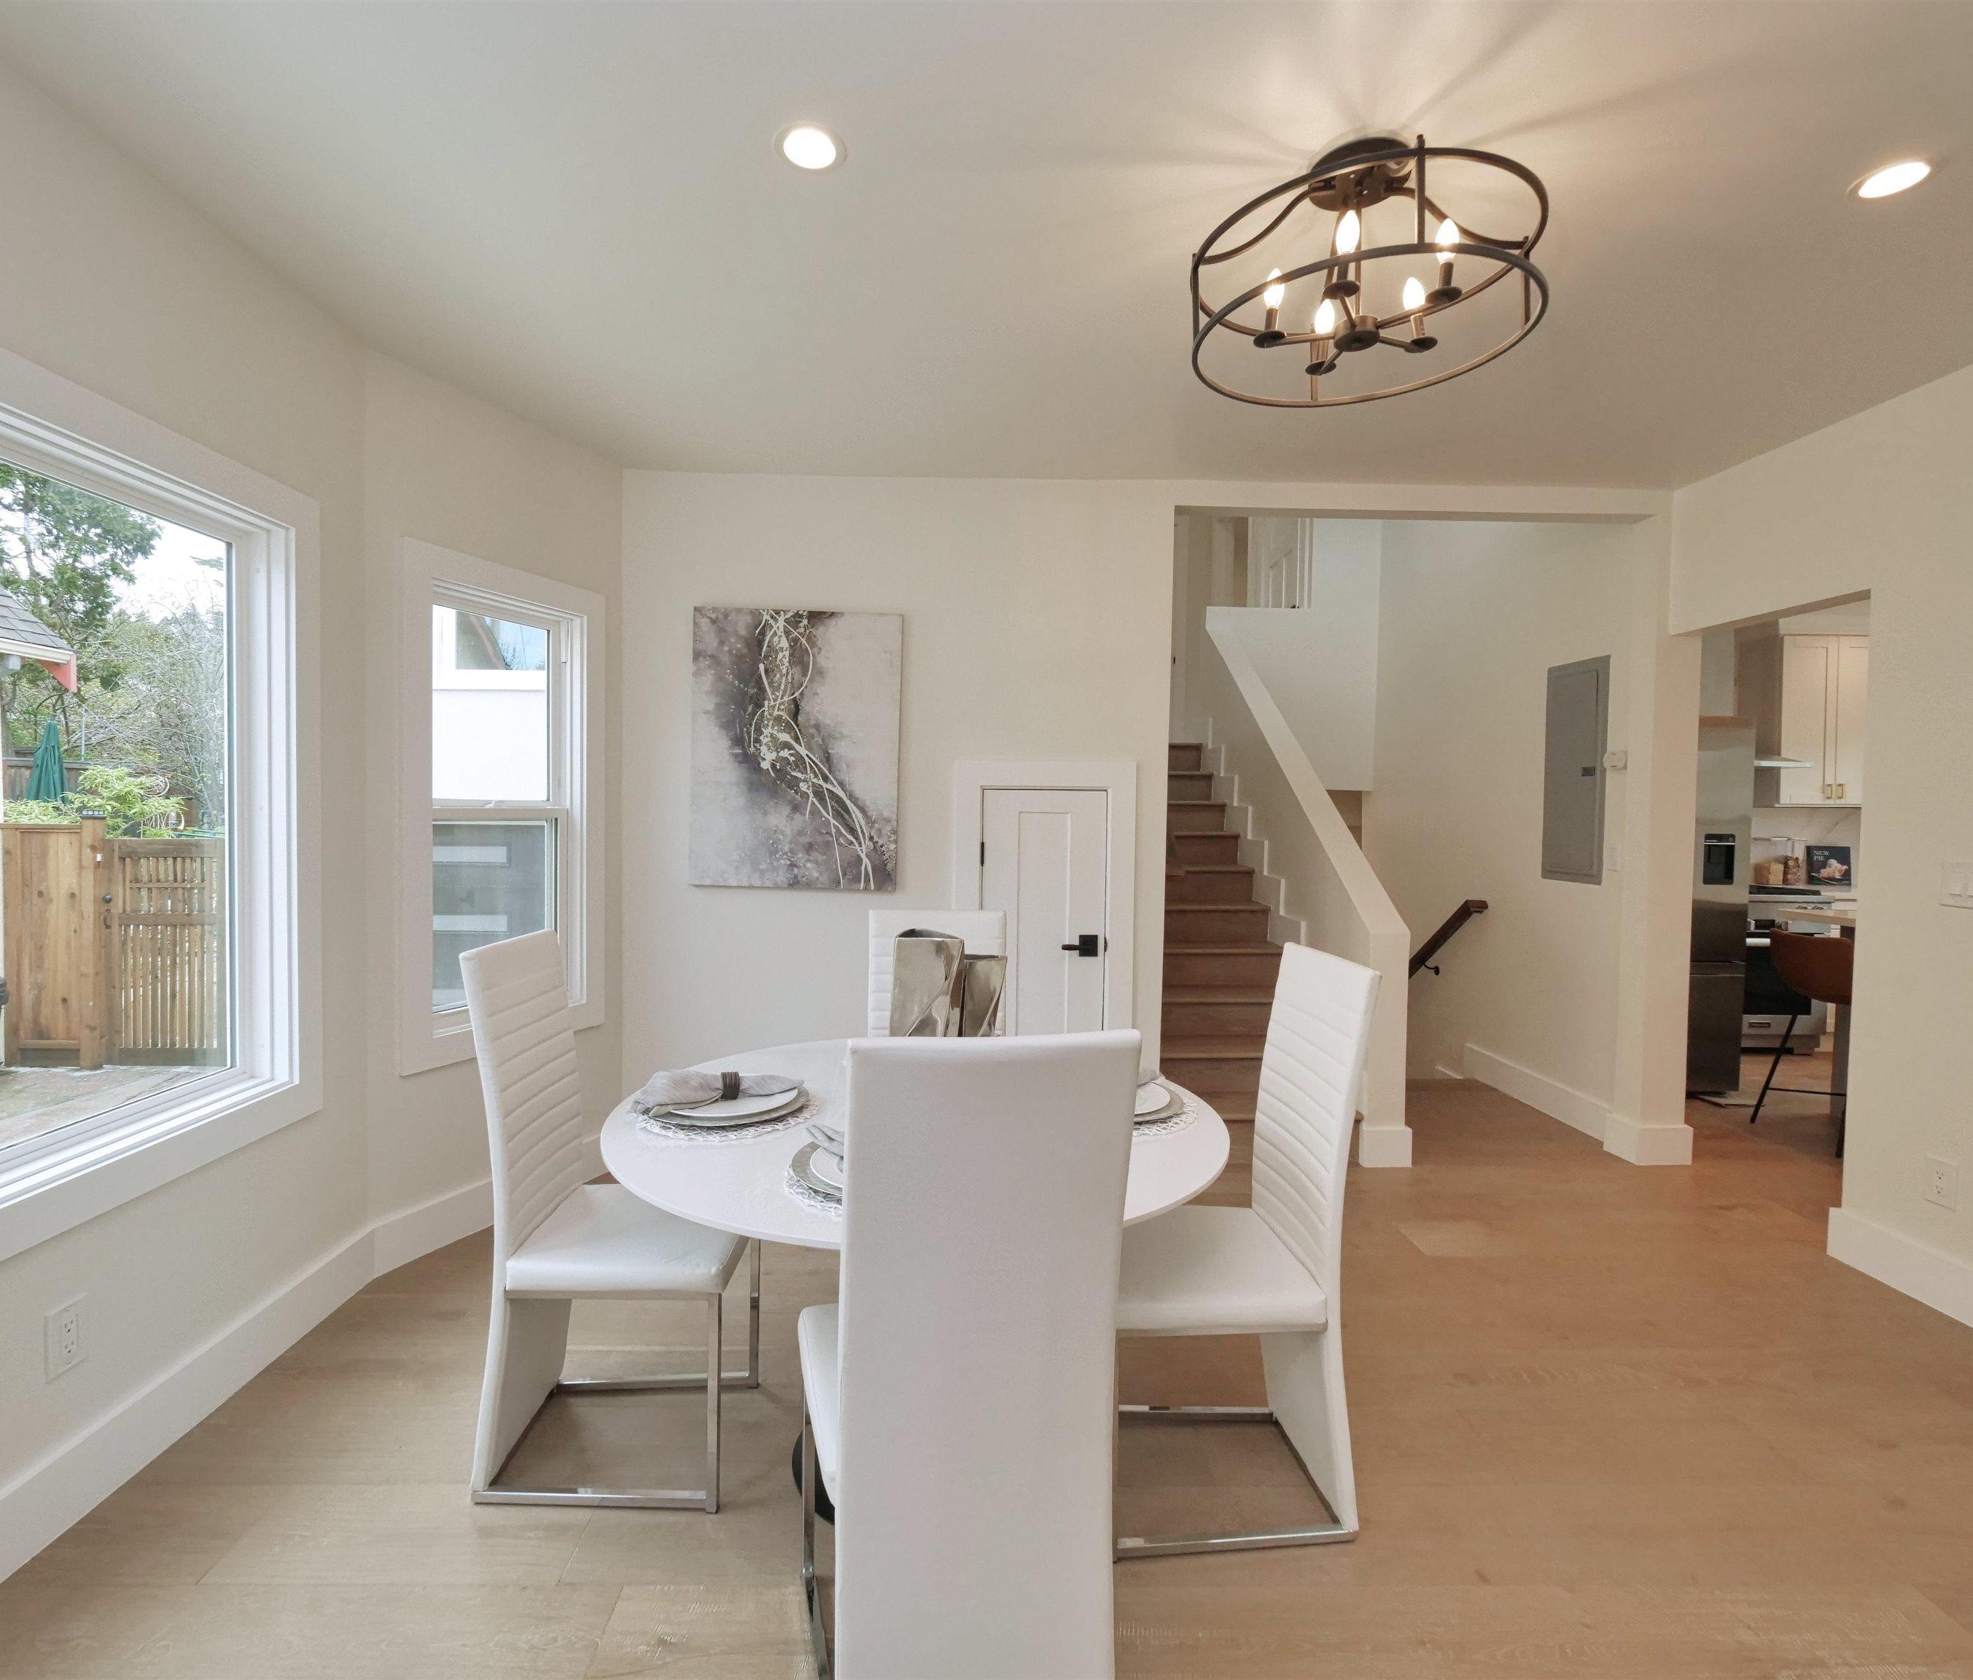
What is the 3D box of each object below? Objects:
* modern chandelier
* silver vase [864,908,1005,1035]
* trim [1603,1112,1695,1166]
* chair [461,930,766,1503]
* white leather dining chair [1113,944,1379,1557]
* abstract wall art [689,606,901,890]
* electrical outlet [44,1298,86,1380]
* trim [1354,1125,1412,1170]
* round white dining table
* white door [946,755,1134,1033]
[{"bbox_3d":[0.709,-1.111,1.722,0.610,0.350,0.610,1,2,-1],"label":"modern chandelier"},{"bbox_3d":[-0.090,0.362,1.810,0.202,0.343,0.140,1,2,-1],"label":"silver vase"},{"bbox_3d":[2.604,1.172,3.553,0.230,0.145,0.175,1,2,-1],"label":"trim"},{"bbox_3d":[-0.731,0.729,1.856,0.485,1.040,0.370,1,2,-1],"label":"chair"},{"bbox_3d":[0.433,0.749,1.789,0.480,1.040,0.370,1,2,-5],"label":"white leather dining chair"},{"bbox_3d":[-0.704,-0.329,3.361,0.770,1.018,0.035,1,2,-1],"label":"abstract wall art"},{"bbox_3d":[-1.668,0.904,1.647,0.009,0.119,0.074,1,2,-1],"label":"electrical outlet"},{"bbox_3d":[1.510,1.161,3.448,0.200,0.140,0.085,1,2,-1],"label":"trim"},{"bbox_3d":[-0.129,0.895,1.824,1.180,0.725,1.180,1,2,-1],"label":"round white dining table"},{"bbox_3d":[0.219,0.459,3.423,0.675,1.508,0.060,1,2,-1],"label":"white door"}]

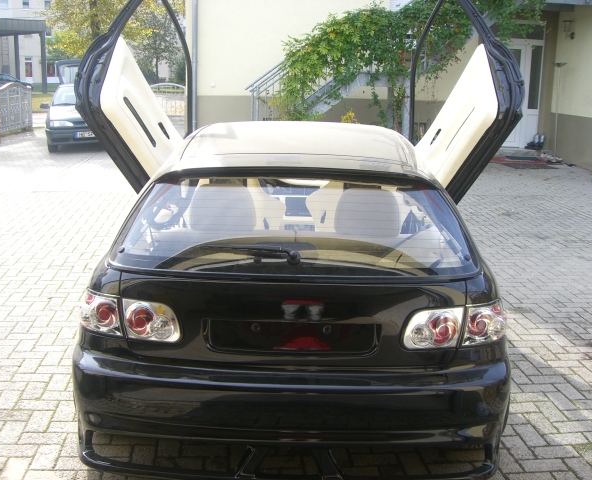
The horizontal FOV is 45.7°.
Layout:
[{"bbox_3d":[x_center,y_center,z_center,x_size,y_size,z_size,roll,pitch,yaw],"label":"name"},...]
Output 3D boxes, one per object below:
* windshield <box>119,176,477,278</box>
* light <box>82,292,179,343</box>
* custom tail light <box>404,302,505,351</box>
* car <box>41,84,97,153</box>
[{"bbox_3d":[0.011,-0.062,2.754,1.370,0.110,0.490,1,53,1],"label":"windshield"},{"bbox_3d":[-0.606,0.271,2.555,0.390,0.145,0.160,5,13,16],"label":"light"},{"bbox_3d":[0.582,0.300,2.535,0.390,0.145,0.160,-2,13,-13],"label":"custom tail light"},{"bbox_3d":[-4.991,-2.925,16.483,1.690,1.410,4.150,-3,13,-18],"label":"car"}]

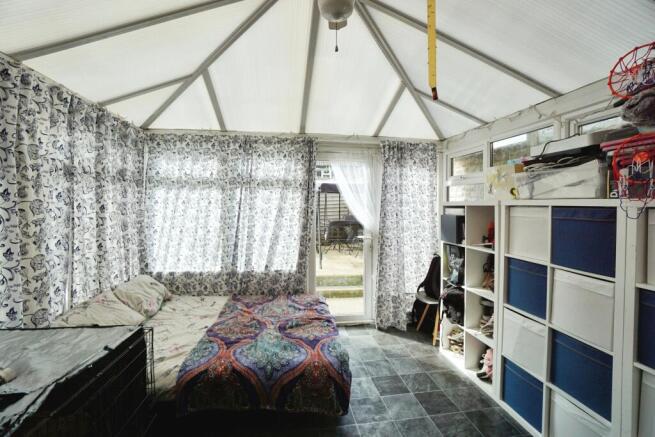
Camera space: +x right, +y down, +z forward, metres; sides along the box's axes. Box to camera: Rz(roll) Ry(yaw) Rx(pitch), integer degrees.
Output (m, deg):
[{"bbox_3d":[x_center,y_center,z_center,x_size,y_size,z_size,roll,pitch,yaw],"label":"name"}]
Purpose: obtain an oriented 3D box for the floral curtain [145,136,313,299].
[{"bbox_3d":[-1.054,0.088,3.096,1.860,2.070,0.140,-1,2,-7],"label":"floral curtain"}]

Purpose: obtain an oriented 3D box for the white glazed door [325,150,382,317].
[{"bbox_3d":[0.342,0.212,3.305,0.720,2.050,0.120,-1,2,-7],"label":"white glazed door"}]

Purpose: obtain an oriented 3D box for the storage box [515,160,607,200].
[{"bbox_3d":[1.501,-0.216,1.643,0.360,0.200,0.500,-1,2,-8],"label":"storage box"}]

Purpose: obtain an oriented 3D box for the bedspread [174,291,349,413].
[{"bbox_3d":[-0.464,1.030,2.393,1.060,0.360,1.420,0,2,-3],"label":"bedspread"}]

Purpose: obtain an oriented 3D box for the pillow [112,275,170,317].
[{"bbox_3d":[-1.729,0.741,2.554,0.170,0.400,0.500,-43,8,-5],"label":"pillow"}]

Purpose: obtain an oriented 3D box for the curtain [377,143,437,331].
[{"bbox_3d":[0.963,0.177,3.344,0.790,2.260,0.150,-1,2,-7],"label":"curtain"}]

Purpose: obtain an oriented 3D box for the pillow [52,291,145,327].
[{"bbox_3d":[-1.645,0.759,2.031,0.170,0.420,0.600,-43,8,-5],"label":"pillow"}]

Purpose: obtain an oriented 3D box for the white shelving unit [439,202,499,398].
[{"bbox_3d":[1.389,0.619,2.394,0.390,1.500,0.755,-1,2,-8],"label":"white shelving unit"}]

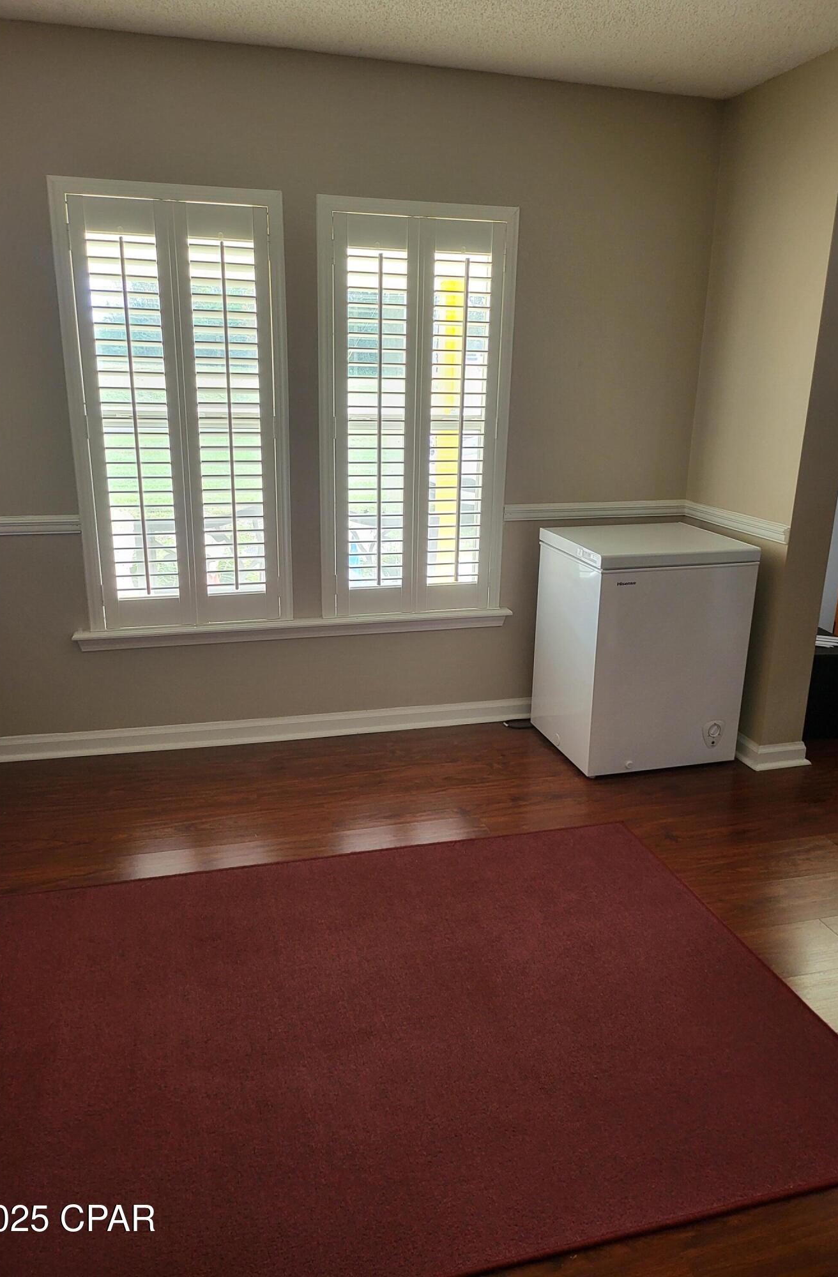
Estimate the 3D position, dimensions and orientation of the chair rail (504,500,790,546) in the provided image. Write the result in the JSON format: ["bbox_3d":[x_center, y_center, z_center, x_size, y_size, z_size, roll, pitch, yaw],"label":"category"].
[{"bbox_3d":[0.830,-0.435,3.361,0.828,0.067,0.682,-3,18,-14],"label":"chair rail"}]

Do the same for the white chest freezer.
[{"bbox_3d":[0.859,0.023,3.509,0.628,0.851,0.560,-4,18,-15],"label":"white chest freezer"}]

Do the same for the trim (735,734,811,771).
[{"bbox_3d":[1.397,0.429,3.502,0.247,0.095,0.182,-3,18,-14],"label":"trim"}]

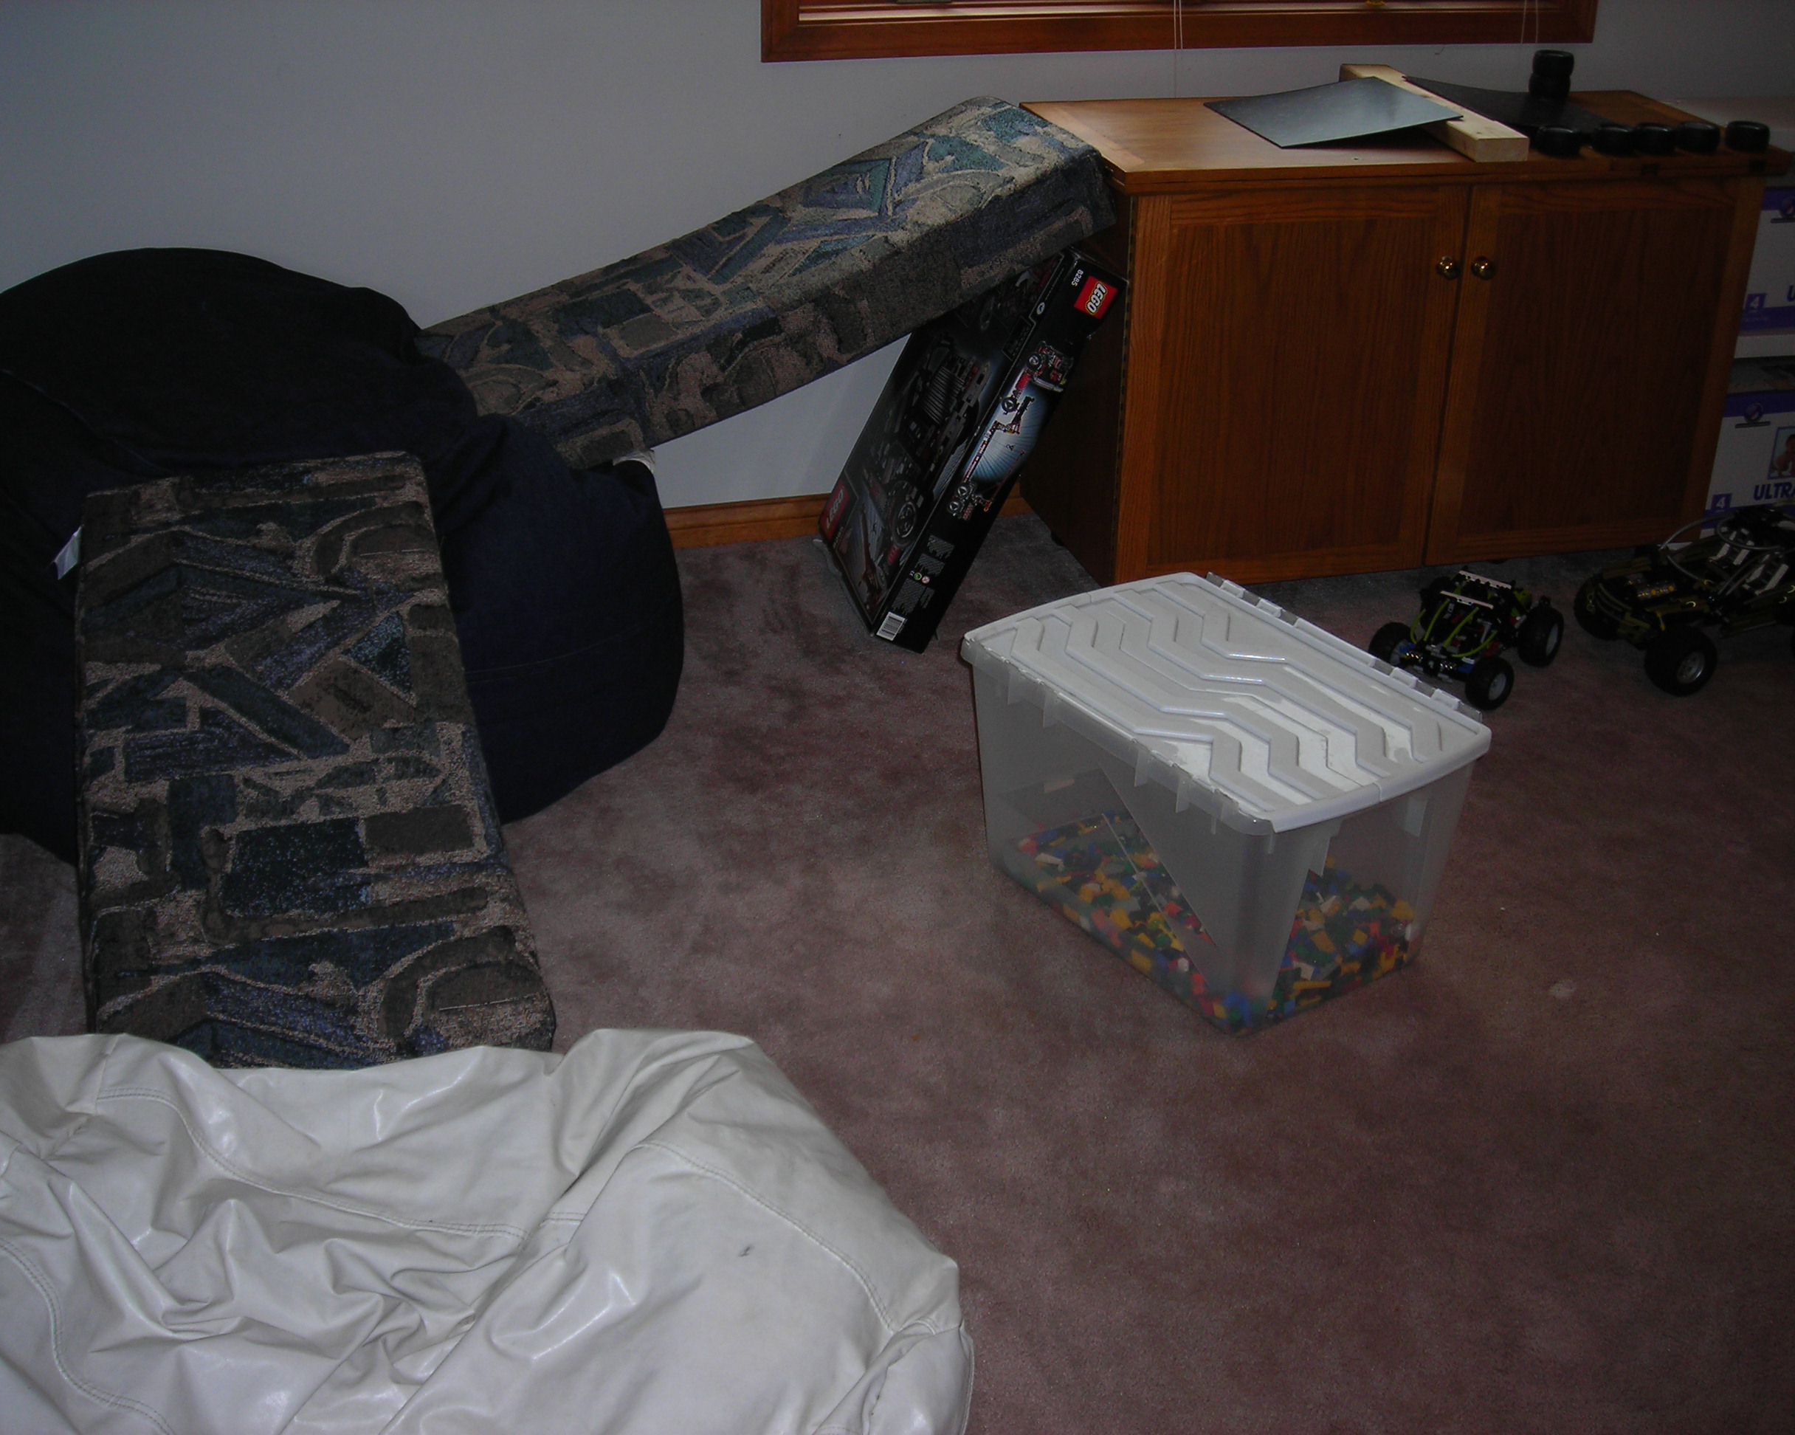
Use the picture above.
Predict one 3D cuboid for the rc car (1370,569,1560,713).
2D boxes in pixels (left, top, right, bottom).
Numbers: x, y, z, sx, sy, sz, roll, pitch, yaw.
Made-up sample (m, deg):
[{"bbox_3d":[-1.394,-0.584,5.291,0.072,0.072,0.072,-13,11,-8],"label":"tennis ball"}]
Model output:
[{"bbox_3d":[0.781,-0.126,2.844,0.184,0.133,0.248,21,33,32],"label":"rc car"}]

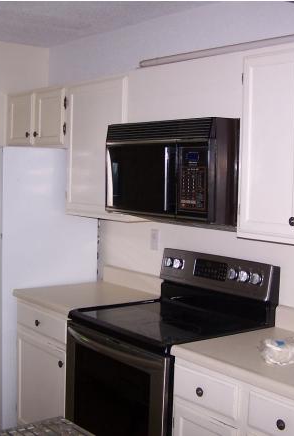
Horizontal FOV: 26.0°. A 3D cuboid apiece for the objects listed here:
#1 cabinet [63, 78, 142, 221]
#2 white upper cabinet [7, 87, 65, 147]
[{"bbox_3d":[-0.166,-0.379,3.599,0.308,0.761,0.617,-2,5,-38],"label":"cabinet"},{"bbox_3d":[-0.594,-0.631,4.129,0.308,0.353,0.777,-2,5,-38],"label":"white upper cabinet"}]

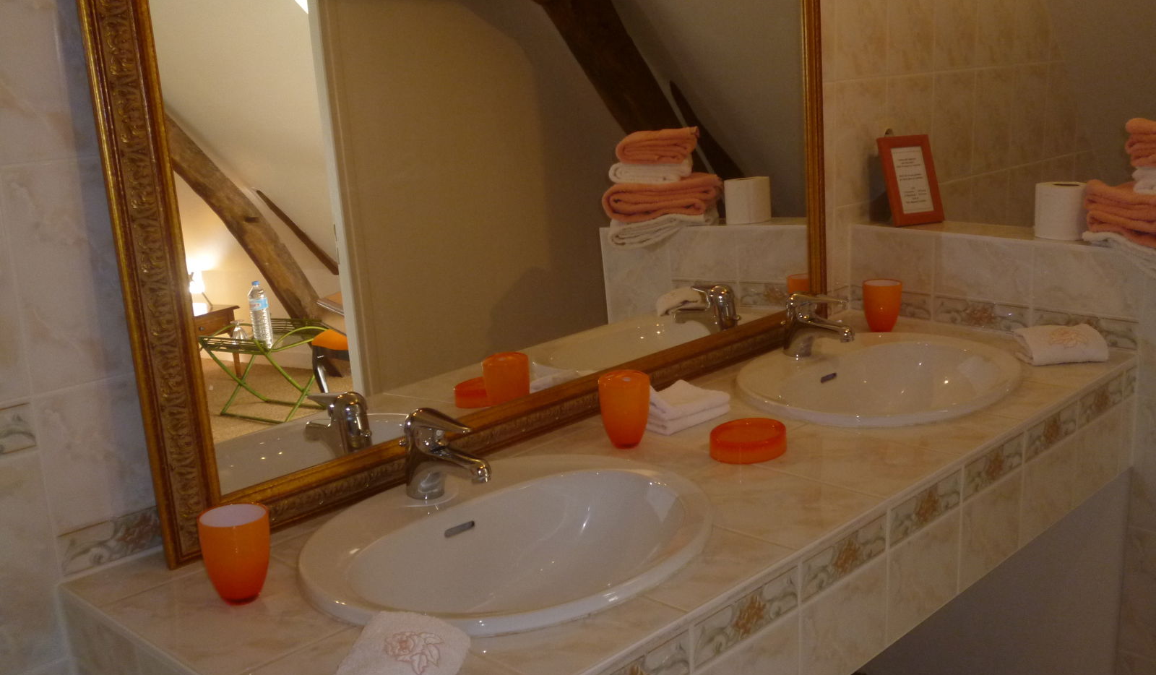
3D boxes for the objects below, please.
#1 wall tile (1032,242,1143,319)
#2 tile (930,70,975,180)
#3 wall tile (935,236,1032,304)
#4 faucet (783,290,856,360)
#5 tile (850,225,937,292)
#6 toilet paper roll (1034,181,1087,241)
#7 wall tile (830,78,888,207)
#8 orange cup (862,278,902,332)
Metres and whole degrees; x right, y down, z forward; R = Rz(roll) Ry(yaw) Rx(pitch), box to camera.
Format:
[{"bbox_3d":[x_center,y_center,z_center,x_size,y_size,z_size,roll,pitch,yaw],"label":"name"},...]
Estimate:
[{"bbox_3d":[0.924,-0.103,2.184,0.195,0.119,0.010,11,19,43],"label":"wall tile"},{"bbox_3d":[0.859,-0.483,2.760,0.010,0.248,0.198,11,19,43],"label":"tile"},{"bbox_3d":[0.781,-0.131,2.319,0.198,0.119,0.010,11,19,43],"label":"wall tile"},{"bbox_3d":[0.424,-0.019,2.103,0.155,0.117,0.050,11,19,43],"label":"faucet"},{"bbox_3d":[0.641,-0.158,2.451,0.188,0.119,0.010,11,19,43],"label":"tile"},{"bbox_3d":[0.920,-0.240,2.278,0.102,0.097,0.102,11,19,43],"label":"toilet paper roll"},{"bbox_3d":[0.582,-0.404,2.483,0.010,0.248,0.198,11,19,43],"label":"wall tile"},{"bbox_3d":[0.596,-0.059,2.356,0.078,0.099,0.078,-2,14,1],"label":"orange cup"}]

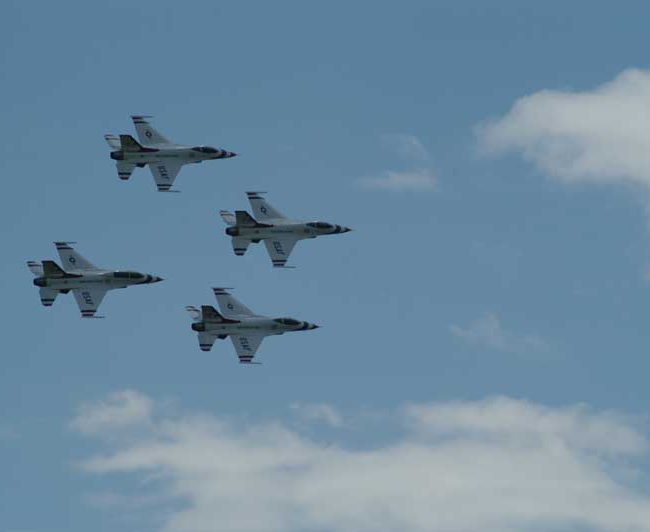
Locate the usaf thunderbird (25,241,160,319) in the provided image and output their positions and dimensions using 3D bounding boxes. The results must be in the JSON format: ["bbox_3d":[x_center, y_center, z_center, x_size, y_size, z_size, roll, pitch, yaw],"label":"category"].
[{"bbox_3d":[-21.770,0.740,625.150,15.000,9.500,4.300,-1,-38,-30],"label":"usaf thunderbird"}]

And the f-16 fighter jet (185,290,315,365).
[{"bbox_3d":[-6.280,5.350,629.090,15.000,9.500,4.300,1,-38,-31],"label":"f-16 fighter jet"}]

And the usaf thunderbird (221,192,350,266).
[{"bbox_3d":[-2.970,-4.230,634.150,15.000,9.500,4.300,-1,-36,-31],"label":"usaf thunderbird"}]

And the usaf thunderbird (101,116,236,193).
[{"bbox_3d":[-14.590,-11.860,637.430,15.000,9.500,4.300,-1,-35,-31],"label":"usaf thunderbird"}]

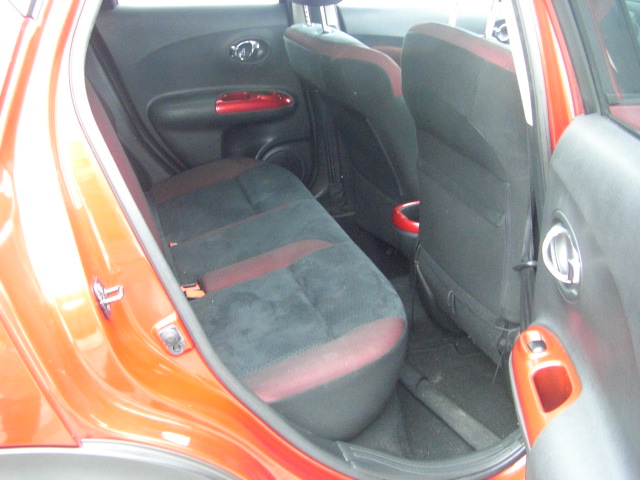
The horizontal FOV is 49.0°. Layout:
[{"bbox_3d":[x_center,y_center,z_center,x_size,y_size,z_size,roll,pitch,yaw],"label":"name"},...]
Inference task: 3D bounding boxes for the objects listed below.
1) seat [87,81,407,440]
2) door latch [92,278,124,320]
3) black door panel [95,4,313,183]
[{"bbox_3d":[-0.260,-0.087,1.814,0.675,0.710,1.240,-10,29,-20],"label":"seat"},{"bbox_3d":[-0.298,0.084,0.990,0.045,0.058,0.036,-10,29,-20],"label":"door latch"},{"bbox_3d":[-0.366,-0.444,2.365,0.735,0.655,0.120,-10,29,-20],"label":"black door panel"}]

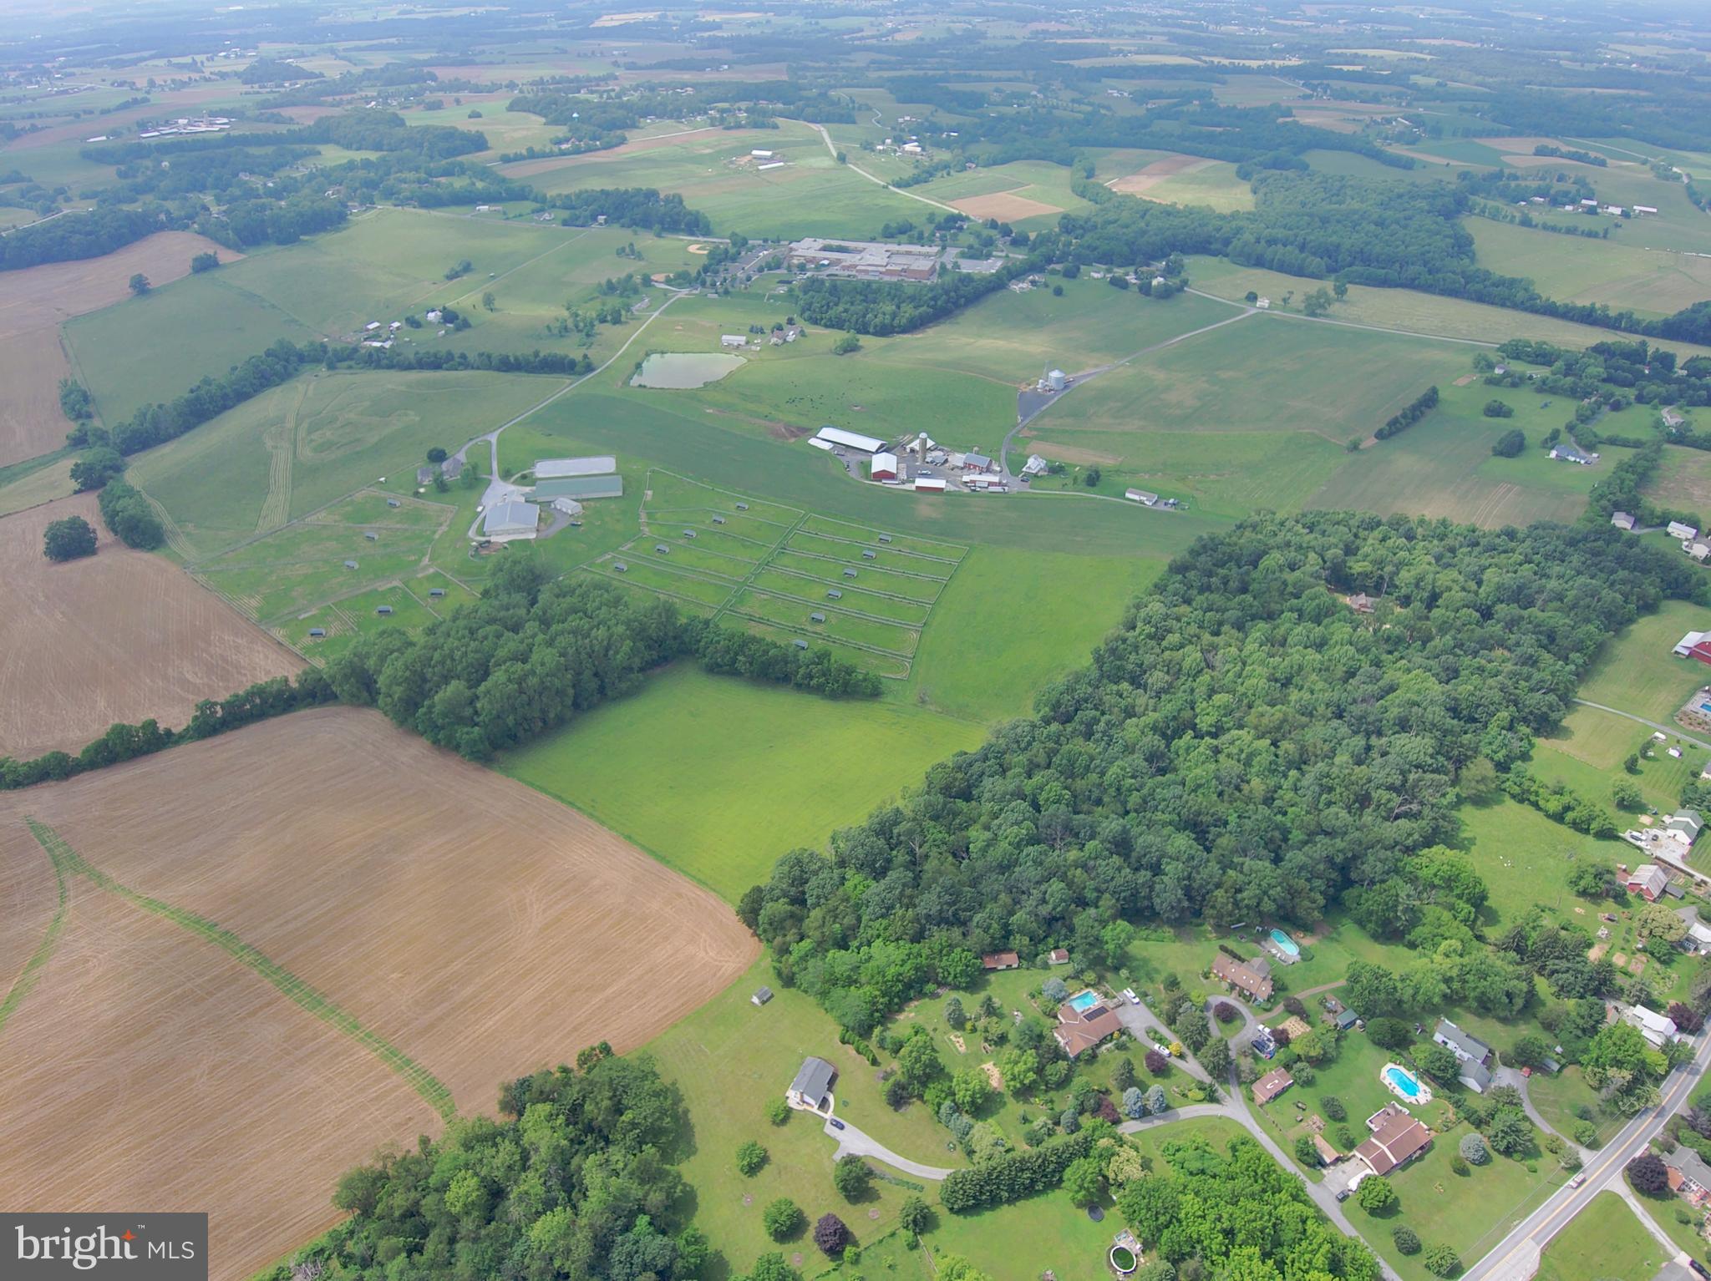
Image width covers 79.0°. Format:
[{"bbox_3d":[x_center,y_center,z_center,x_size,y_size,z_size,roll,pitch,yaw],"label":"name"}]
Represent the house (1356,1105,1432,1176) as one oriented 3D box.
[{"bbox_3d":[154.290,144.430,297.690,22.710,5.200,8.940,-19,38,-25],"label":"house"}]

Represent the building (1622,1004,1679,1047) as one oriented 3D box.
[{"bbox_3d":[252.340,122.320,327.870,8.760,7.200,11.480,-25,42,-32],"label":"building"}]

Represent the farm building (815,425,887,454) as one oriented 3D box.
[{"bbox_3d":[-1.530,-137.160,710.980,48.000,6.200,16.730,21,40,28],"label":"farm building"}]

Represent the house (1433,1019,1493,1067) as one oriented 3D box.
[{"bbox_3d":[189.540,125.650,324.010,7.640,6.400,13.540,-25,41,-31],"label":"house"}]

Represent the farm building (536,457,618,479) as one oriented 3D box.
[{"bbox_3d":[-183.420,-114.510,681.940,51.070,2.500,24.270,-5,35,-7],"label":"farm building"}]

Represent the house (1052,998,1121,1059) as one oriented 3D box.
[{"bbox_3d":[73.110,122.410,329.900,20.680,5.800,13.790,-18,38,-24],"label":"house"}]

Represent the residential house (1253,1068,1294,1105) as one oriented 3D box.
[{"bbox_3d":[129.220,138.260,322.370,13.200,4.500,6.200,-19,38,-25],"label":"residential house"}]

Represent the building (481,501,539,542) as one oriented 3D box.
[{"bbox_3d":[-202.850,-71.110,613.890,30.010,7.500,30.850,-5,35,-7],"label":"building"}]

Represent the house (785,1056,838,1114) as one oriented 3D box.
[{"bbox_3d":[-12.760,133.580,313.760,9.450,6.000,12.630,14,37,20],"label":"house"}]

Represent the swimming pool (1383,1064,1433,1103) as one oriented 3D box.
[{"bbox_3d":[167.580,134.830,315.520,9.310,0.900,13.170,-19,38,-25],"label":"swimming pool"}]

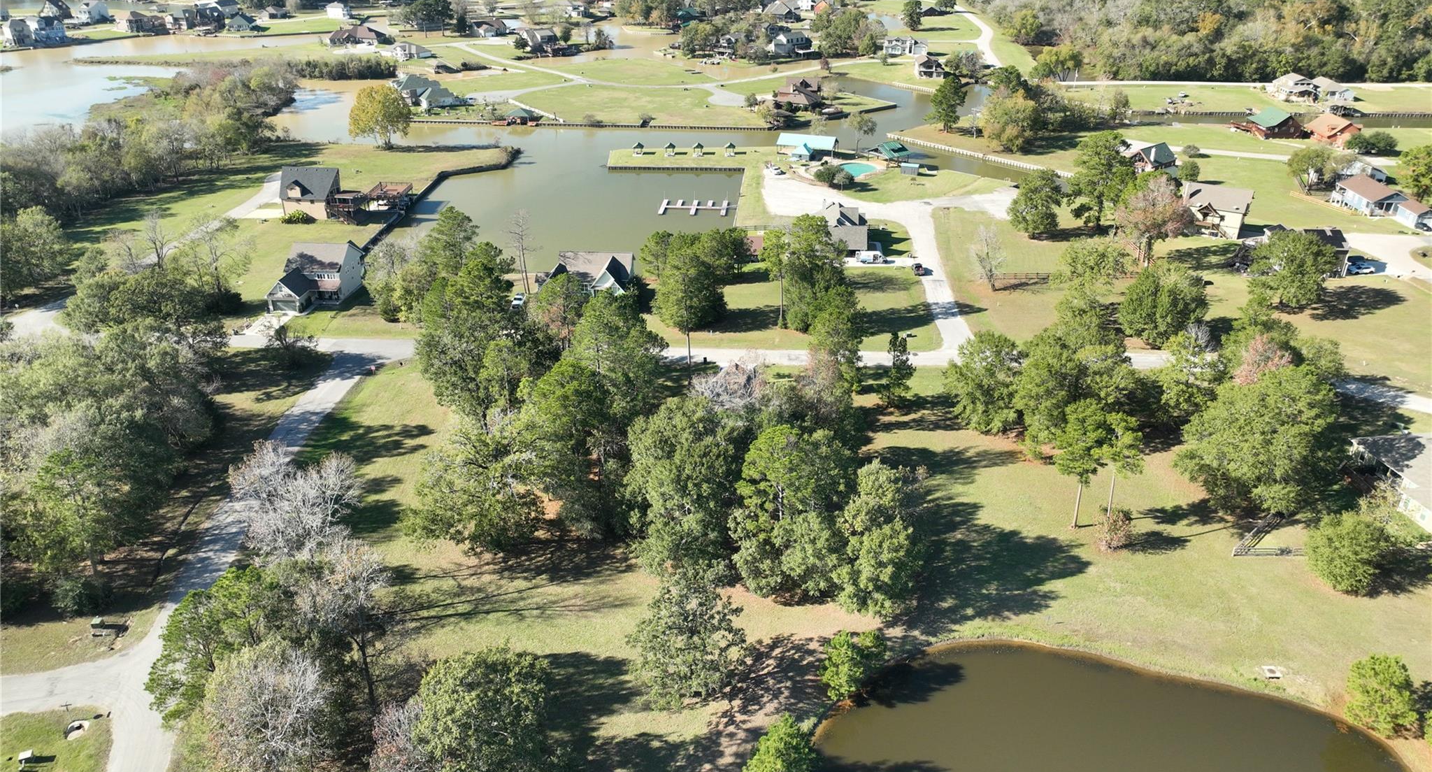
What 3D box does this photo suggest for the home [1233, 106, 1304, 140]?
[{"bbox_3d":[190.780,-91.110,341.690,14.320,8.390,14.810,-2,27,-4],"label":"home"}]

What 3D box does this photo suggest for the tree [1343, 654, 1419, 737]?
[{"bbox_3d":[70.720,32.900,105.450,8.100,9.220,8.100,0,27,0],"label":"tree"}]

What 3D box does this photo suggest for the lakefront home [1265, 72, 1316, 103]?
[{"bbox_3d":[230.580,-119.570,395.900,14.810,9.580,15.800,2,27,4],"label":"lakefront home"}]

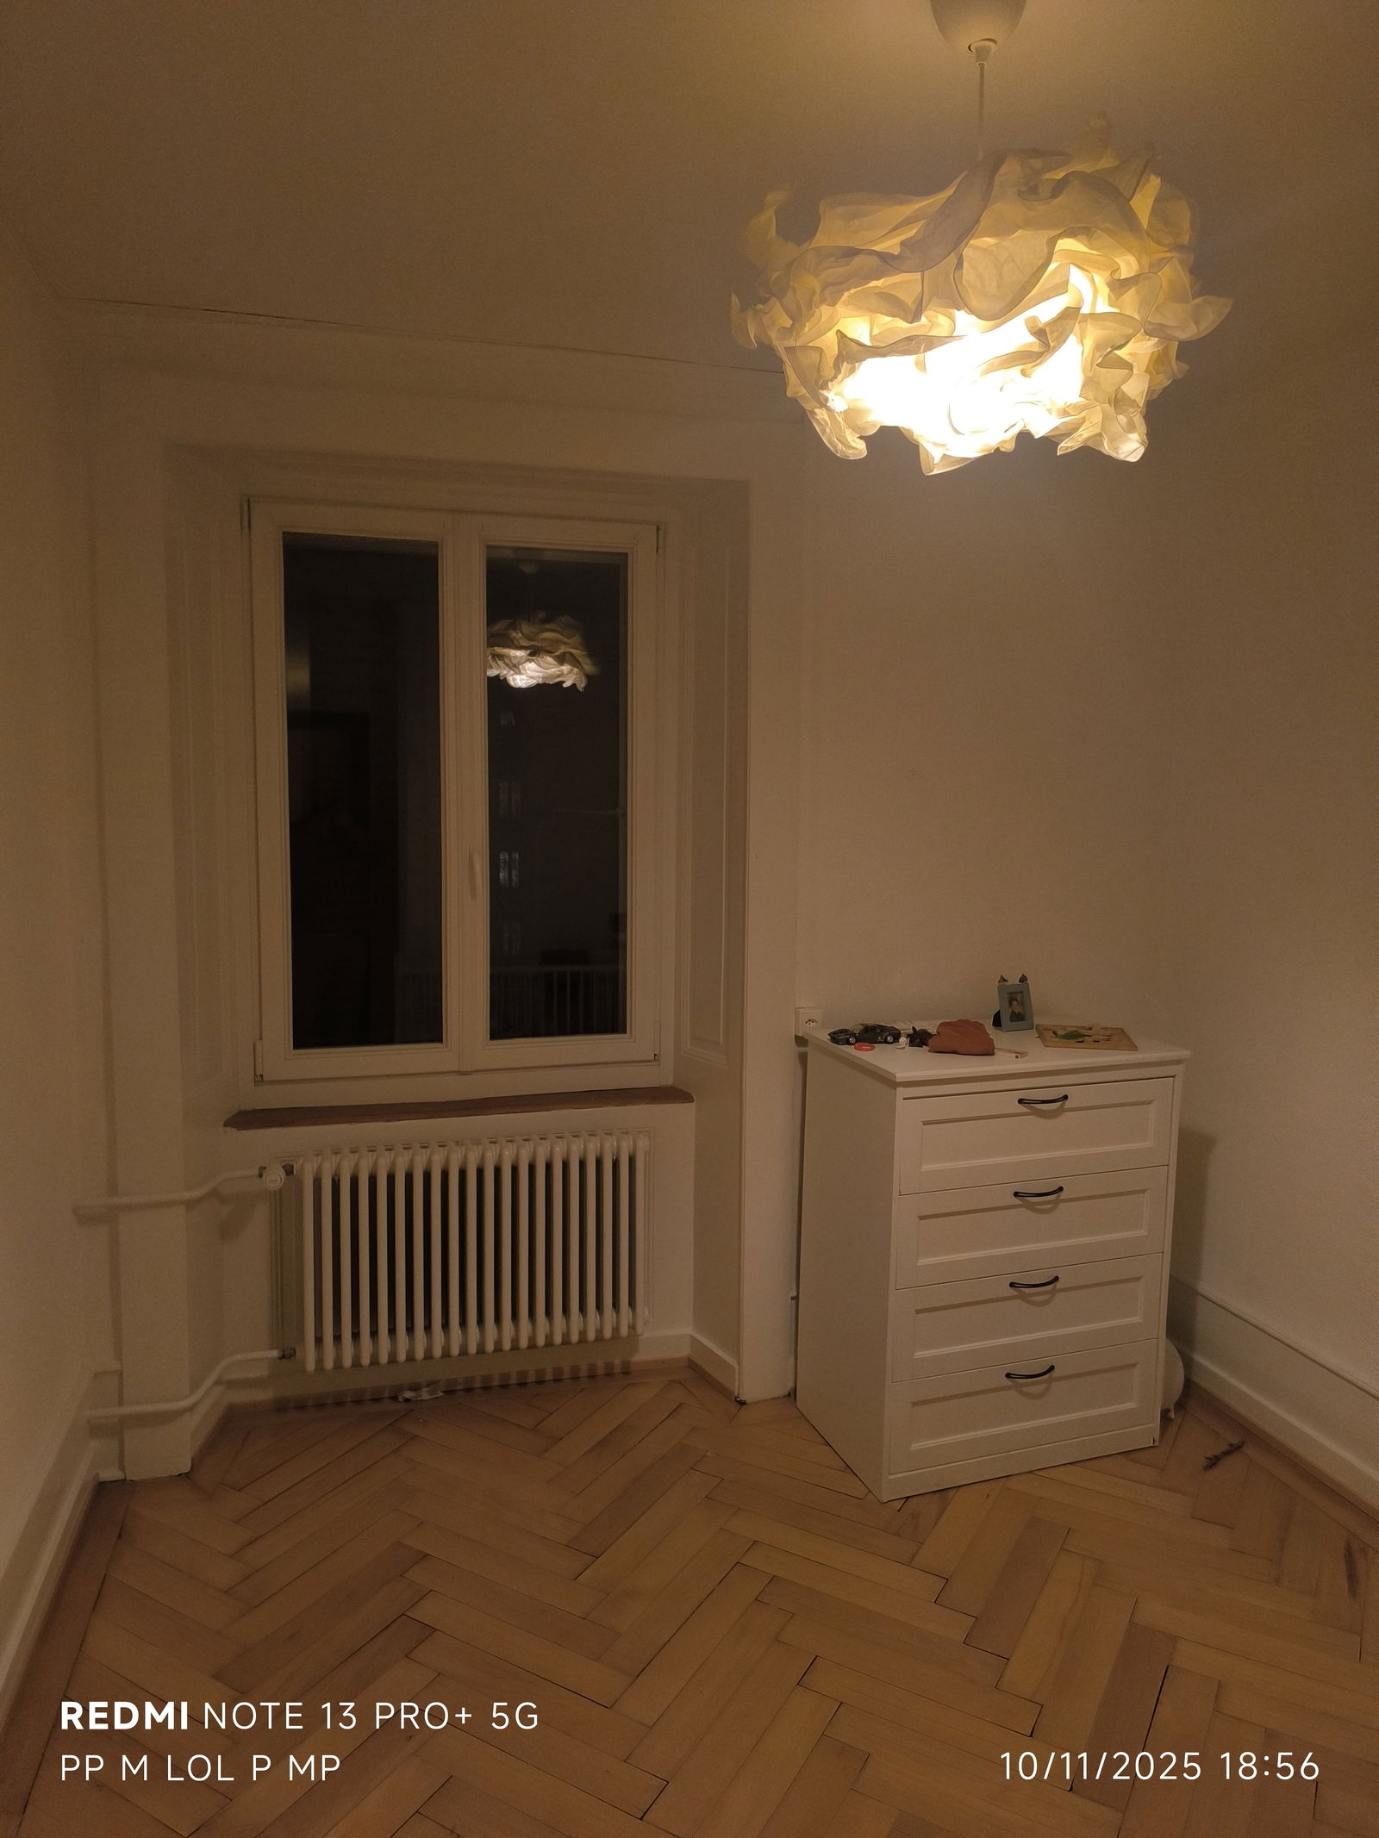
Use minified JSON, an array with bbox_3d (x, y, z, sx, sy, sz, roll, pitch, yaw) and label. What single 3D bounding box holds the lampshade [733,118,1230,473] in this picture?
[{"bbox_3d":[0.334,-0.703,1.394,0.545,0.374,0.545,-1,7,-15],"label":"lampshade"}]

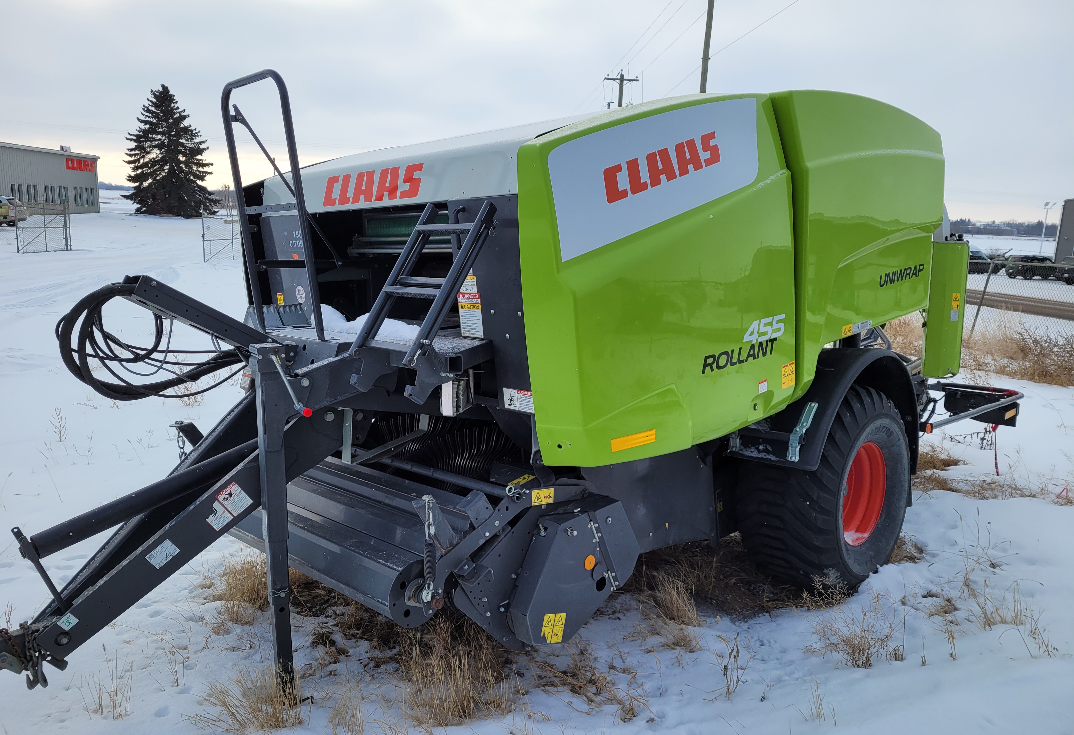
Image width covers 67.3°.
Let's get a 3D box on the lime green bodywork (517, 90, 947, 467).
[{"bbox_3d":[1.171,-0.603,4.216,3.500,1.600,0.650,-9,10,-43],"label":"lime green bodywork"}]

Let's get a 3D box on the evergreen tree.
[{"bbox_3d":[-32.765,-19.284,72.000,8.300,11.700,8.300,-2,12,-24],"label":"evergreen tree"}]

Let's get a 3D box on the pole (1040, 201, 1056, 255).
[{"bbox_3d":[60.237,-15.936,95.706,1.500,7.500,0.700,9,13,30],"label":"pole"}]

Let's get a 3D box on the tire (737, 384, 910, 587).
[{"bbox_3d":[1.710,0.696,4.776,1.180,1.180,0.600,-9,10,-43],"label":"tire"}]

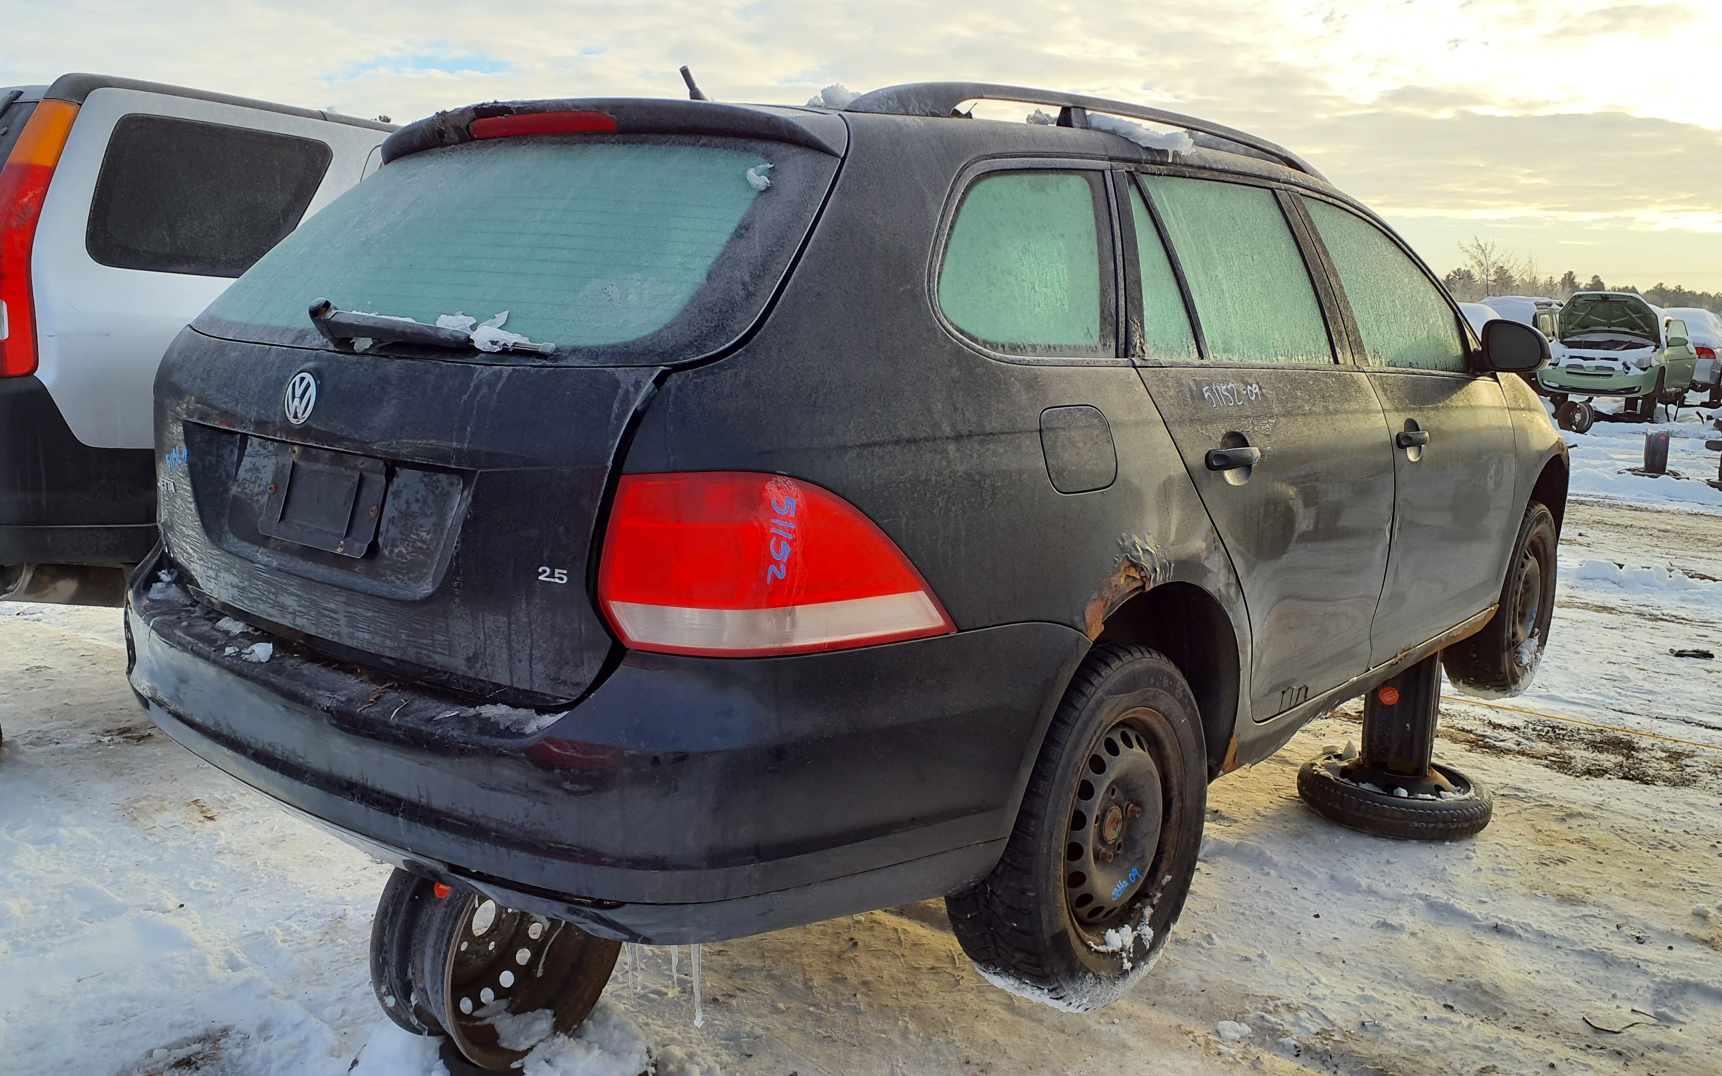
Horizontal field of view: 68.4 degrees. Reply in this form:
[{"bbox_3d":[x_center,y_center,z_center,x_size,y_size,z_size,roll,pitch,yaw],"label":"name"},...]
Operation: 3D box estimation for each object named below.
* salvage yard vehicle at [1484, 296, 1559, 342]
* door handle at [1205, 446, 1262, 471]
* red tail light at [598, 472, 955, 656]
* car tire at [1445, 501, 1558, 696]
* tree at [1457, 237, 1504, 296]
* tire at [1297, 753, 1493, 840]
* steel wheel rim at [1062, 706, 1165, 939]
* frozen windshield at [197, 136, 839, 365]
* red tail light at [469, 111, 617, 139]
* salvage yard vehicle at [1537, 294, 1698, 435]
[{"bbox_3d":[15.010,-4.757,29.000,1.850,1.750,4.600,8,13,38],"label":"salvage yard vehicle"},{"bbox_3d":[0.682,-0.145,2.308,0.050,0.040,0.195,9,13,41],"label":"door handle"},{"bbox_3d":[-0.111,0.013,1.665,0.280,0.255,0.420,9,13,41],"label":"red tail light"},{"bbox_3d":[2.107,0.194,4.180,0.200,0.635,0.635,9,13,43],"label":"car tire"},{"bbox_3d":[53.896,-22.831,110.000,3.900,7.000,3.900,5,11,26],"label":"tree"},{"bbox_3d":[1.617,0.772,3.853,0.550,0.105,0.550,0,10,0],"label":"tire"},{"bbox_3d":[0.420,0.508,2.280,0.155,0.415,0.415,6,11,41],"label":"steel wheel rim"},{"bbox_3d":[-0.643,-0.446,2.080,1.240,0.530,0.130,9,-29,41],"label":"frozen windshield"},{"bbox_3d":[-0.546,-0.692,2.144,0.410,0.042,0.060,9,13,41],"label":"red tail light"},{"bbox_3d":[11.912,-2.898,20.000,1.720,1.600,4.200,8,13,38],"label":"salvage yard vehicle"}]

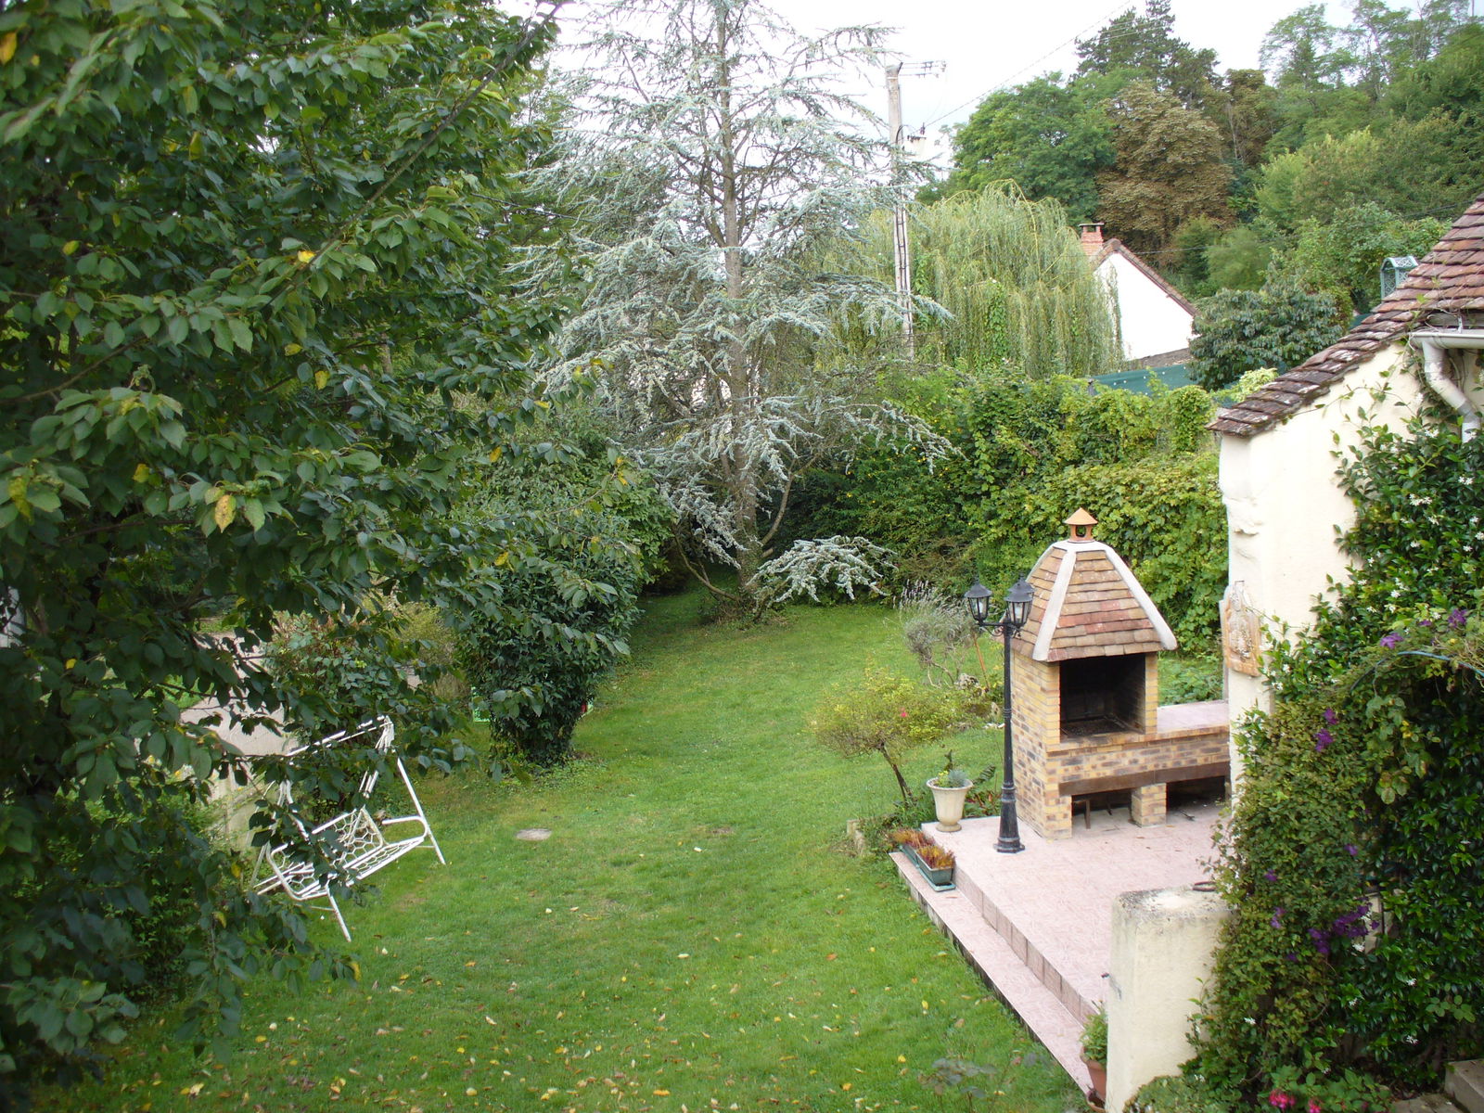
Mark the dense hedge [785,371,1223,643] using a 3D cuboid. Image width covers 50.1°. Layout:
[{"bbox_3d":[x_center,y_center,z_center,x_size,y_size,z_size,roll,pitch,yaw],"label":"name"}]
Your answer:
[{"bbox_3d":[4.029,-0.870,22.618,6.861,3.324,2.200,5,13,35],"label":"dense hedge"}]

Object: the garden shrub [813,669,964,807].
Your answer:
[{"bbox_3d":[1.358,1.692,14.984,1.413,1.250,1.250,-2,11,0],"label":"garden shrub"}]

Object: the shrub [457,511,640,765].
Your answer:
[{"bbox_3d":[-2.127,0.788,17.415,2.013,2.677,1.900,-2,11,0],"label":"shrub"}]

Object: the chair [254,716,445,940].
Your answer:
[{"bbox_3d":[-3.433,2.207,13.510,1.120,1.460,1.720,1,11,17],"label":"chair"}]

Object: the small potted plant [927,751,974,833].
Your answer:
[{"bbox_3d":[1.775,2.018,13.658,0.400,0.690,0.400,-2,11,0],"label":"small potted plant"}]

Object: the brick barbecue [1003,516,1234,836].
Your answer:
[{"bbox_3d":[3.384,0.905,13.677,2.200,2.730,0.920,-5,11,-11],"label":"brick barbecue"}]

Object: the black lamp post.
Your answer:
[{"bbox_3d":[2.121,1.303,13.001,0.590,2.310,0.620,-5,11,-11],"label":"black lamp post"}]

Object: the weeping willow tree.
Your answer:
[{"bbox_3d":[6.096,-5.881,40.000,6.900,6.638,6.500,-2,11,0],"label":"weeping willow tree"}]

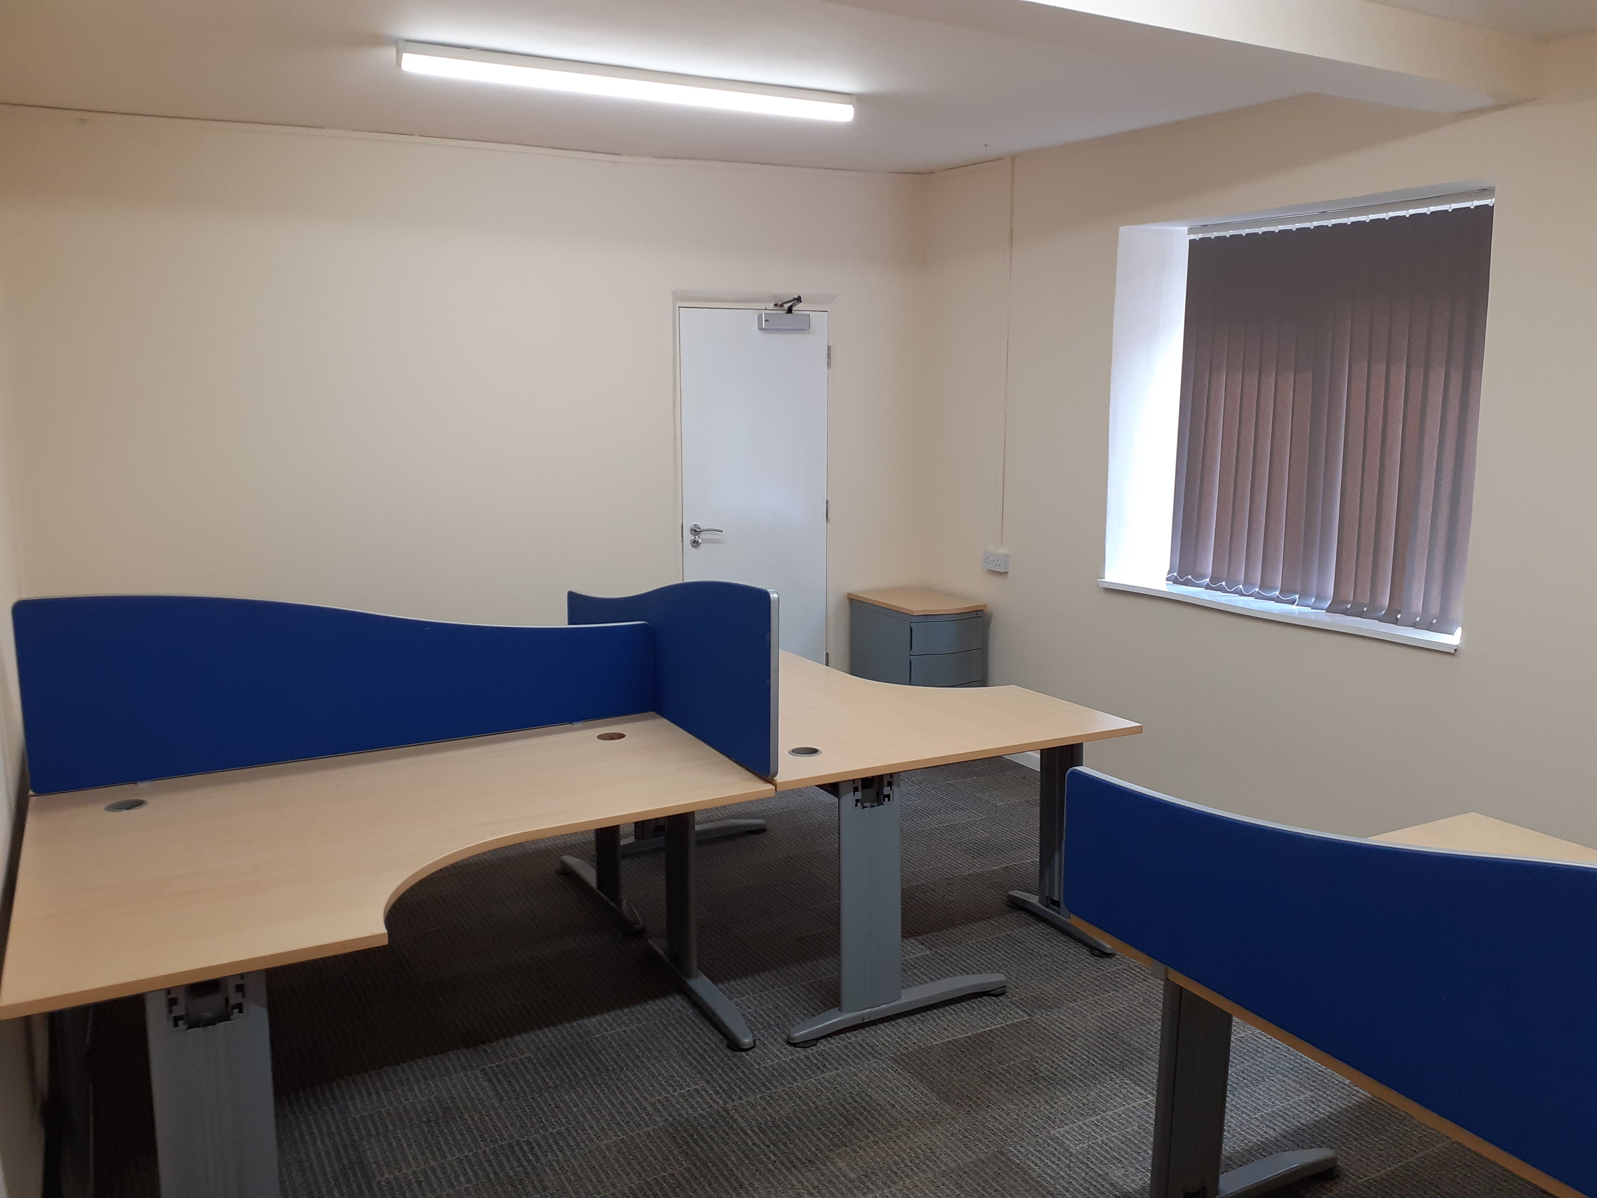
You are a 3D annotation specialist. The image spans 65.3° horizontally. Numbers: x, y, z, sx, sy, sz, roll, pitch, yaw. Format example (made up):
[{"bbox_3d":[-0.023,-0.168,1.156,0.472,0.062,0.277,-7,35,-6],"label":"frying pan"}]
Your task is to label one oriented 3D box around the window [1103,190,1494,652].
[{"bbox_3d":[1.750,-0.644,4.415,0.300,1.430,1.550,-6,11,-29],"label":"window"}]

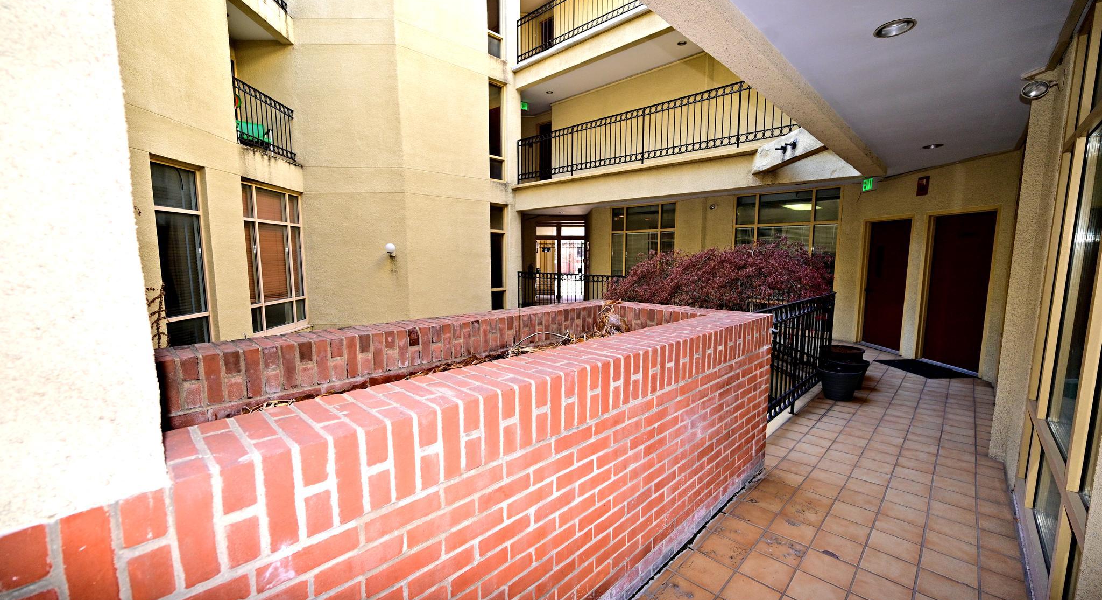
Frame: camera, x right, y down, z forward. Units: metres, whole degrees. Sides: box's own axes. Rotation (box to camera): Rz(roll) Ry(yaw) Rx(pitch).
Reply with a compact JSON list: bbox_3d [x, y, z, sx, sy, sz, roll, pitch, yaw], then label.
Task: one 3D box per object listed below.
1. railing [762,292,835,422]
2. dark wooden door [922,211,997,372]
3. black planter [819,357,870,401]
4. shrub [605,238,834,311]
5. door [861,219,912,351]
[{"bbox_3d":[2.332,0.553,4.059,0.060,1.080,2.700,6,9,44],"label":"railing"},{"bbox_3d":[5.474,-0.117,5.715,0.060,2.040,0.910,0,7,-2],"label":"dark wooden door"},{"bbox_3d":[3.117,0.883,4.612,0.400,0.310,0.410,6,9,44],"label":"black planter"},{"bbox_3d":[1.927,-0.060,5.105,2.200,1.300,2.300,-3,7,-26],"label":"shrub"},{"bbox_3d":[5.434,-0.250,6.871,0.060,2.040,0.910,0,7,-2],"label":"door"}]

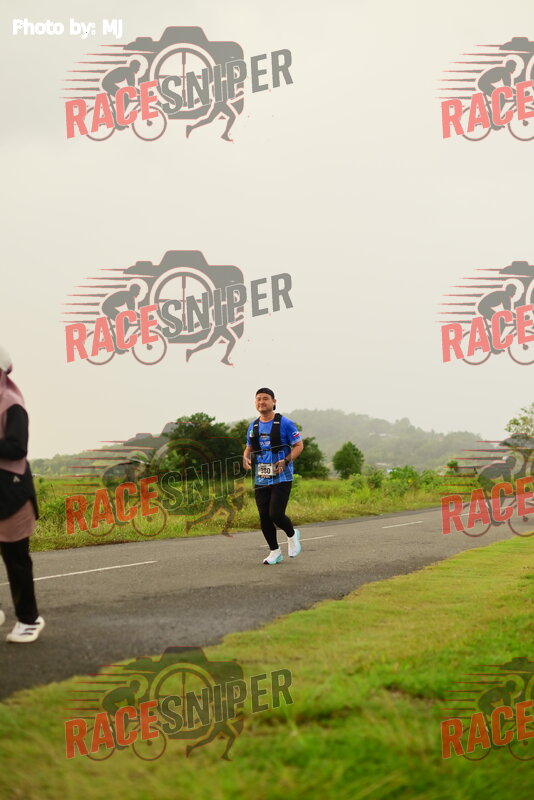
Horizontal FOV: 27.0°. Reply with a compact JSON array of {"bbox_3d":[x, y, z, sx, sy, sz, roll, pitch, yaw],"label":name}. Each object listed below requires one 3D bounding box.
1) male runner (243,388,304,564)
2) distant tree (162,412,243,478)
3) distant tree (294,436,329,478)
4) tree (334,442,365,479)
[{"bbox_3d":[0.061,0.723,10.500,0.550,1.660,0.500,-2,-4,25],"label":"male runner"},{"bbox_3d":[-4.285,3.138,75.000,5.400,4.500,4.800,0,-4,0],"label":"distant tree"},{"bbox_3d":[3.440,4.590,88.000,2.850,3.480,2.850,0,-4,0],"label":"distant tree"},{"bbox_3d":[6.450,4.830,88.000,2.530,3.010,2.530,0,-4,0],"label":"tree"}]

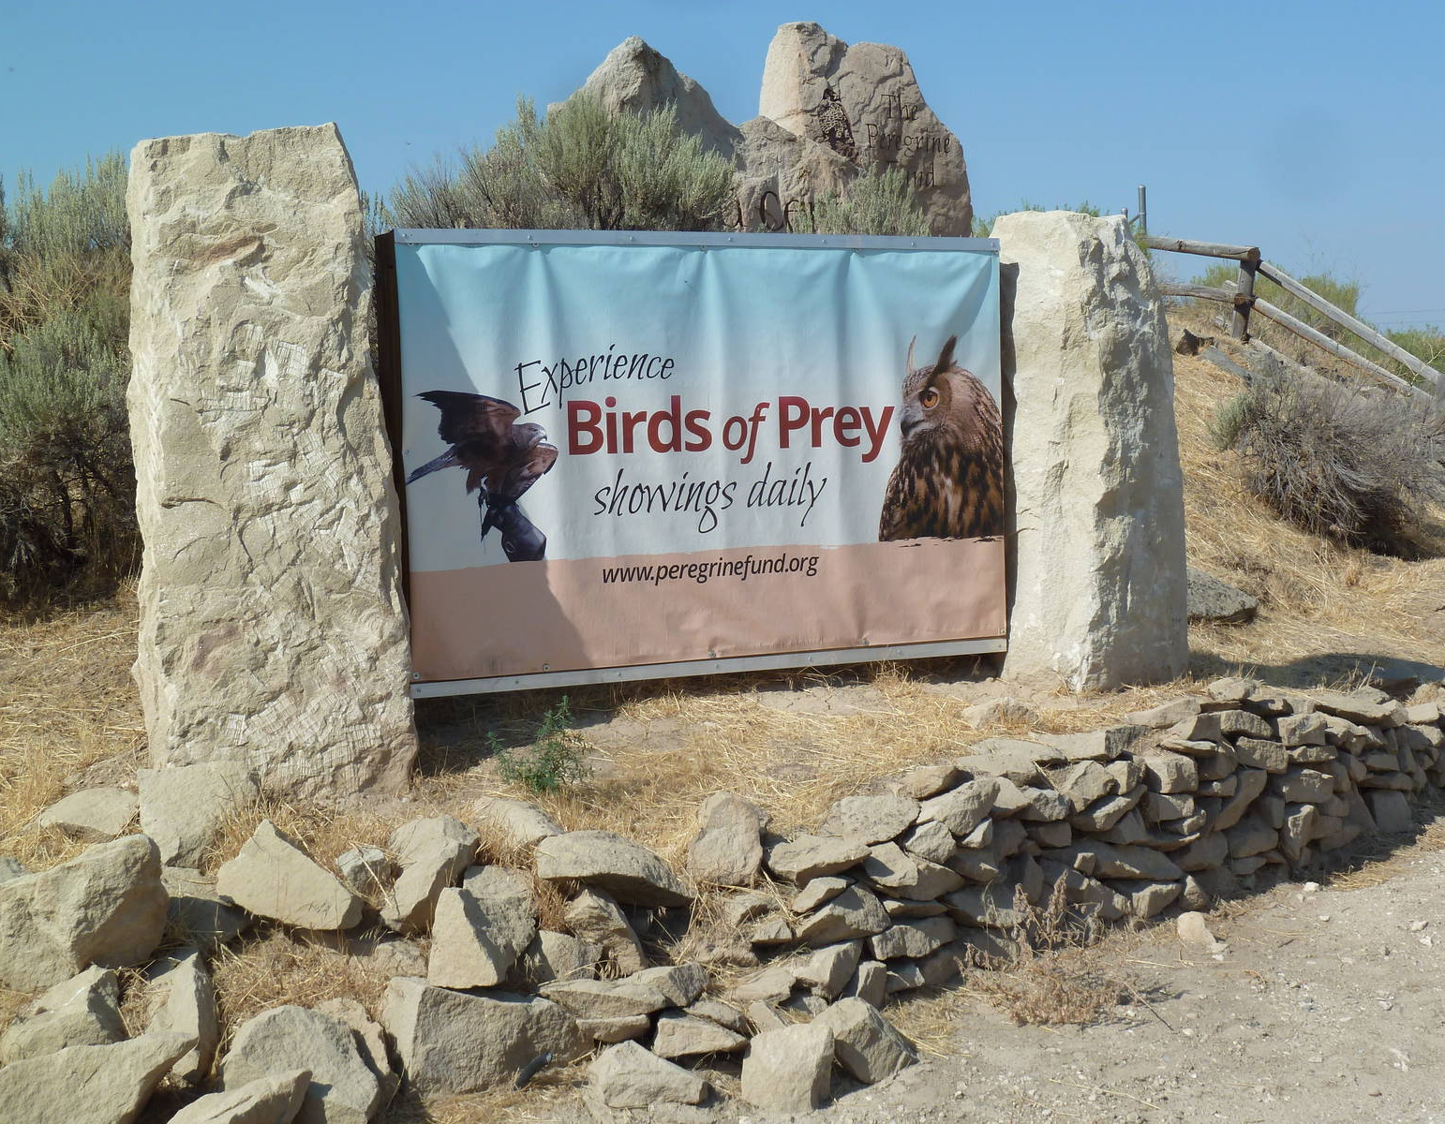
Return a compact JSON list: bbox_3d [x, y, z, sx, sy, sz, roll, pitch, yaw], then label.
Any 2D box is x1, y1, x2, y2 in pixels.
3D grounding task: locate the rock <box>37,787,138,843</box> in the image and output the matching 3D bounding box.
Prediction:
[{"bbox_3d":[-1.944,0.777,7.300,0.300,0.130,0.240,-2,4,-10],"label":"rock"}]

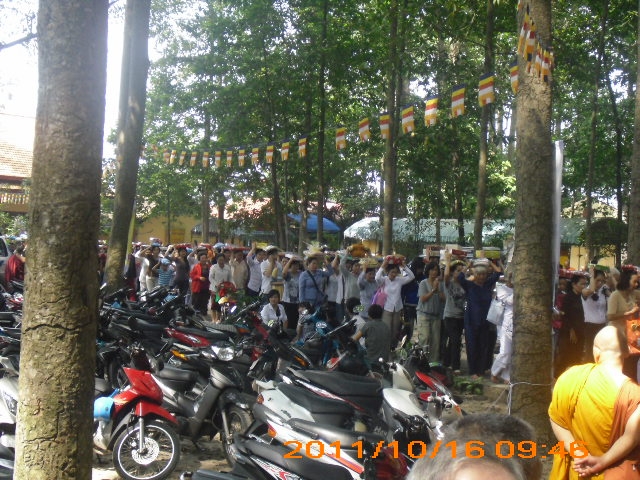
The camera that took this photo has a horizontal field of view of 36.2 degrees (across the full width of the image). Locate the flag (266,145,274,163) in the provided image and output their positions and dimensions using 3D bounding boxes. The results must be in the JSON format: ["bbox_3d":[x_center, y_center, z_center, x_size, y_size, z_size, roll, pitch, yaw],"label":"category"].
[{"bbox_3d":[-0.743,-1.298,14.700,0.030,0.310,0.235,1,0,-31],"label":"flag"}]

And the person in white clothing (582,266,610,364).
[{"bbox_3d":[3.505,1.066,12.400,0.450,1.570,0.360,1,0,-20],"label":"person in white clothing"}]

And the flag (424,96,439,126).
[{"bbox_3d":[1.252,-1.442,11.000,0.030,0.335,0.235,1,0,-31],"label":"flag"}]

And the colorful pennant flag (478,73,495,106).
[{"bbox_3d":[1.733,-1.561,10.200,0.030,0.345,0.235,1,0,-31],"label":"colorful pennant flag"}]

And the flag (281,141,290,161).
[{"bbox_3d":[-0.500,-1.297,14.200,0.030,0.310,0.235,1,0,-31],"label":"flag"}]

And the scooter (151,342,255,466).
[{"bbox_3d":[-1.149,1.426,9.135,0.680,1.040,1.840,1,0,-38],"label":"scooter"}]

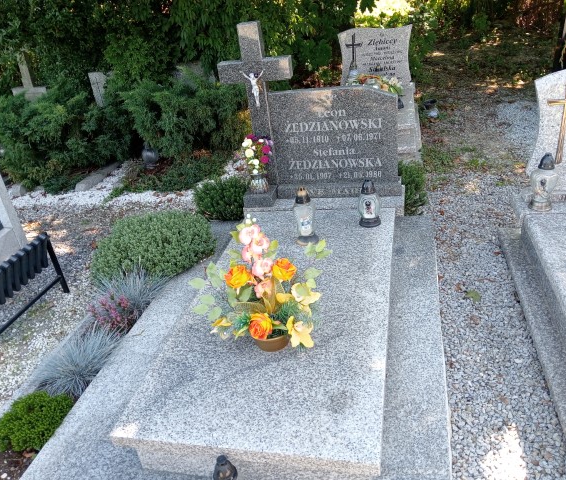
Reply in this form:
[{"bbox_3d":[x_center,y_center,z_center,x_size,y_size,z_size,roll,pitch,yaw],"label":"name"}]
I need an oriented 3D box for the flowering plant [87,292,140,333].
[{"bbox_3d":[-0.777,0.306,2.298,0.235,0.150,0.200,0,28,15],"label":"flowering plant"}]

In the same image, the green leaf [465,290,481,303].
[{"bbox_3d":[0.923,0.275,2.516,0.075,0.020,0.085,0,27,14],"label":"green leaf"}]

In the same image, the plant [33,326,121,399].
[{"bbox_3d":[-0.909,0.508,2.238,0.310,0.190,0.330,0,27,14],"label":"plant"}]

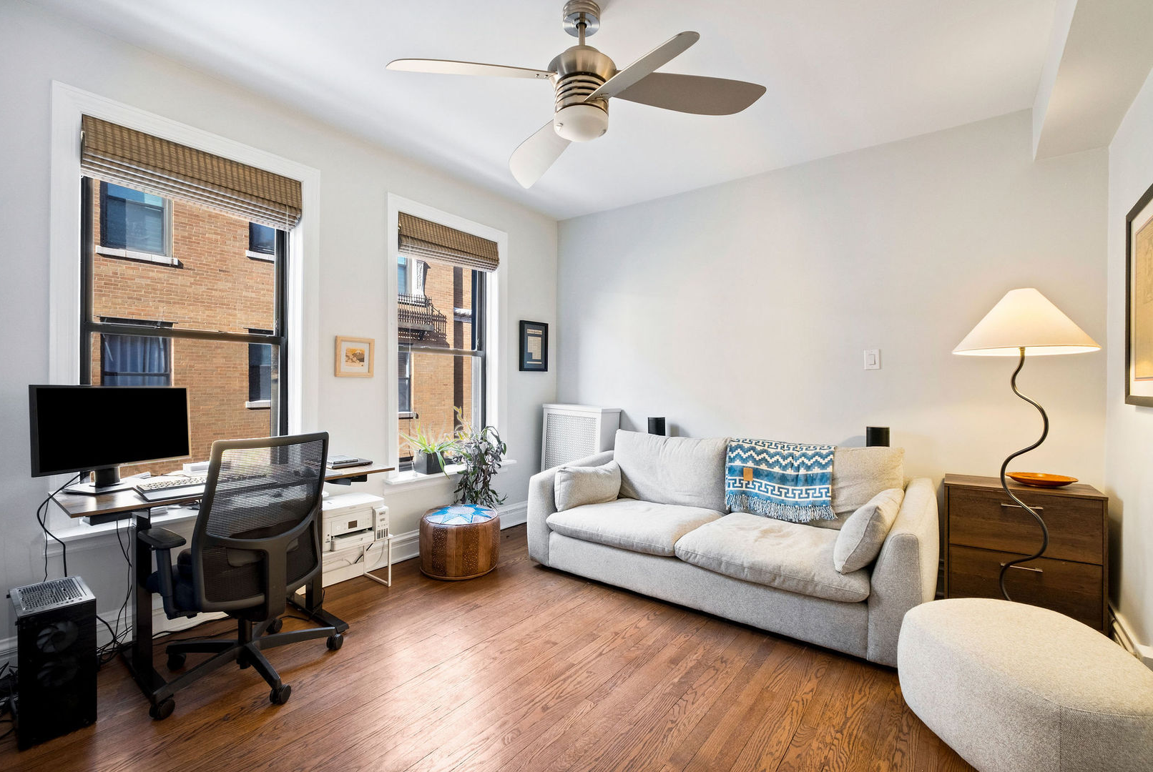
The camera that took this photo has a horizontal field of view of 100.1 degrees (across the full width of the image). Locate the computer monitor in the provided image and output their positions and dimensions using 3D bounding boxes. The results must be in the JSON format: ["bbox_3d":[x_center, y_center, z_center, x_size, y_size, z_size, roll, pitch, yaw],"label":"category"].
[{"bbox_3d":[-2.120,0.222,2.194,0.210,0.447,0.613,0,0,14],"label":"computer monitor"}]

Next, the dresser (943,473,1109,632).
[{"bbox_3d":[2.326,0.868,2.550,0.605,0.695,0.390,0,0,35],"label":"dresser"}]

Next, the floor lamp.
[{"bbox_3d":[2.067,0.379,2.250,0.500,1.670,0.500,0,0,43],"label":"floor lamp"}]

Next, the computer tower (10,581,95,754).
[{"bbox_3d":[-1.900,0.977,1.749,0.330,0.440,0.186,0,0,39],"label":"computer tower"}]

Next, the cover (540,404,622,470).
[{"bbox_3d":[0.029,0.698,4.215,0.620,1.015,0.270,0,0,35],"label":"cover"}]

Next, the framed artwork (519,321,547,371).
[{"bbox_3d":[-0.383,-0.347,4.299,0.027,0.437,0.360,0,0,38],"label":"framed artwork"}]

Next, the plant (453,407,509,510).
[{"bbox_3d":[-0.721,0.567,3.627,0.420,0.790,0.360,0,0,-11],"label":"plant"}]

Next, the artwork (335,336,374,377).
[{"bbox_3d":[-1.394,-0.178,3.037,0.027,0.246,0.242,0,0,38],"label":"artwork"}]

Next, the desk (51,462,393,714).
[{"bbox_3d":[-1.596,0.823,2.311,0.605,0.750,1.210,0,0,38],"label":"desk"}]

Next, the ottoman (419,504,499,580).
[{"bbox_3d":[-0.782,1.022,3.224,0.515,0.360,0.515,0,0,-14],"label":"ottoman"}]

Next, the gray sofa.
[{"bbox_3d":[0.841,0.779,2.984,2.210,0.860,1.000,0,0,36],"label":"gray sofa"}]

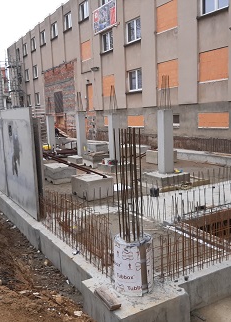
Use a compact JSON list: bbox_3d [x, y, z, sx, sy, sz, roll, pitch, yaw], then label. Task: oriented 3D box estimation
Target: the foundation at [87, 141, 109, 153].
[{"bbox_3d":[-1.240,-0.809,21.828,0.929,0.619,1.218,-7,10,-31],"label":"foundation"}]

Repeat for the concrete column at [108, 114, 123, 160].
[{"bbox_3d":[-0.036,-1.189,15.841,0.390,2.280,0.390,-7,9,-31],"label":"concrete column"}]

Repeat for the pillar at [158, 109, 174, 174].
[{"bbox_3d":[1.856,-0.714,11.874,0.400,2.300,0.400,-7,9,-31],"label":"pillar"}]

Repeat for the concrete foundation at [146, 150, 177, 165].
[{"bbox_3d":[2.374,-0.217,16.536,1.151,0.625,1.066,-7,9,-31],"label":"concrete foundation"}]

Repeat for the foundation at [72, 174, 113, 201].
[{"bbox_3d":[-0.753,0.817,10.483,0.901,0.606,1.158,-7,10,-31],"label":"foundation"}]

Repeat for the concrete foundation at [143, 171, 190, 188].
[{"bbox_3d":[1.847,0.633,11.703,1.284,0.334,1.090,-7,9,-31],"label":"concrete foundation"}]

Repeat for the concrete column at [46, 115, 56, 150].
[{"bbox_3d":[-4.344,-1.899,21.920,0.378,2.341,0.378,-7,10,-31],"label":"concrete column"}]

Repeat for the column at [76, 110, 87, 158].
[{"bbox_3d":[-1.883,-1.456,17.945,0.378,2.415,0.378,-7,10,-31],"label":"column"}]

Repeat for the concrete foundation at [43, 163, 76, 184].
[{"bbox_3d":[-2.203,0.490,12.926,0.910,0.603,1.152,-7,9,-31],"label":"concrete foundation"}]

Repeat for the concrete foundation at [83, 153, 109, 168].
[{"bbox_3d":[-1.023,-0.041,16.501,0.913,0.604,1.218,-7,10,-31],"label":"concrete foundation"}]

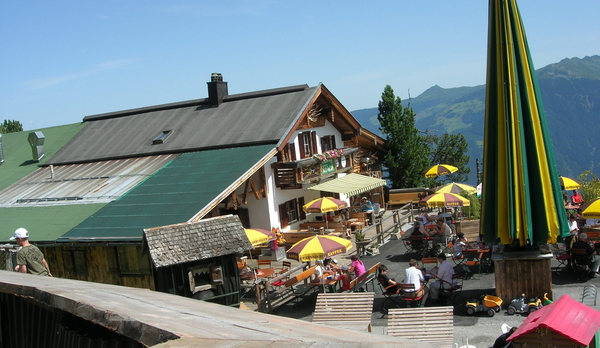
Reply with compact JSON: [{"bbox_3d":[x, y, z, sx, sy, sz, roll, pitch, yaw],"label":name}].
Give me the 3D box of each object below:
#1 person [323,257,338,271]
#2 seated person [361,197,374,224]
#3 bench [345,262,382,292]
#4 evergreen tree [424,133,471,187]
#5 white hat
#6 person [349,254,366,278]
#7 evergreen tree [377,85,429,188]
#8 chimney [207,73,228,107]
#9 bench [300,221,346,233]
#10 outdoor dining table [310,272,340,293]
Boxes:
[{"bbox_3d":[1.047,2.965,19.133,0.720,1.170,0.480,-4,5,27],"label":"person"},{"bbox_3d":[3.074,1.706,29.913,0.700,1.270,0.500,-7,5,-12],"label":"seated person"},{"bbox_3d":[1.618,3.062,17.731,0.480,0.870,2.200,-3,5,27],"label":"bench"},{"bbox_3d":[9.405,-0.733,42.000,2.900,3.900,2.900,-4,5,27],"label":"evergreen tree"},{"bbox_3d":[-3.828,0.823,9.000,0.265,0.155,0.185,-4,5,22],"label":"white hat"},{"bbox_3d":[1.679,2.884,18.577,0.750,1.260,0.500,-4,5,27],"label":"person"},{"bbox_3d":[6.451,-1.864,41.055,2.950,7.200,2.900,-6,5,0],"label":"evergreen tree"},{"bbox_3d":[-3.753,-3.755,29.941,0.520,1.550,0.900,-4,5,27],"label":"chimney"},{"bbox_3d":[0.904,2.454,26.572,1.950,0.880,0.580,-4,6,29],"label":"bench"},{"bbox_3d":[1.007,3.132,18.211,0.650,0.770,2.150,-4,5,25],"label":"outdoor dining table"}]

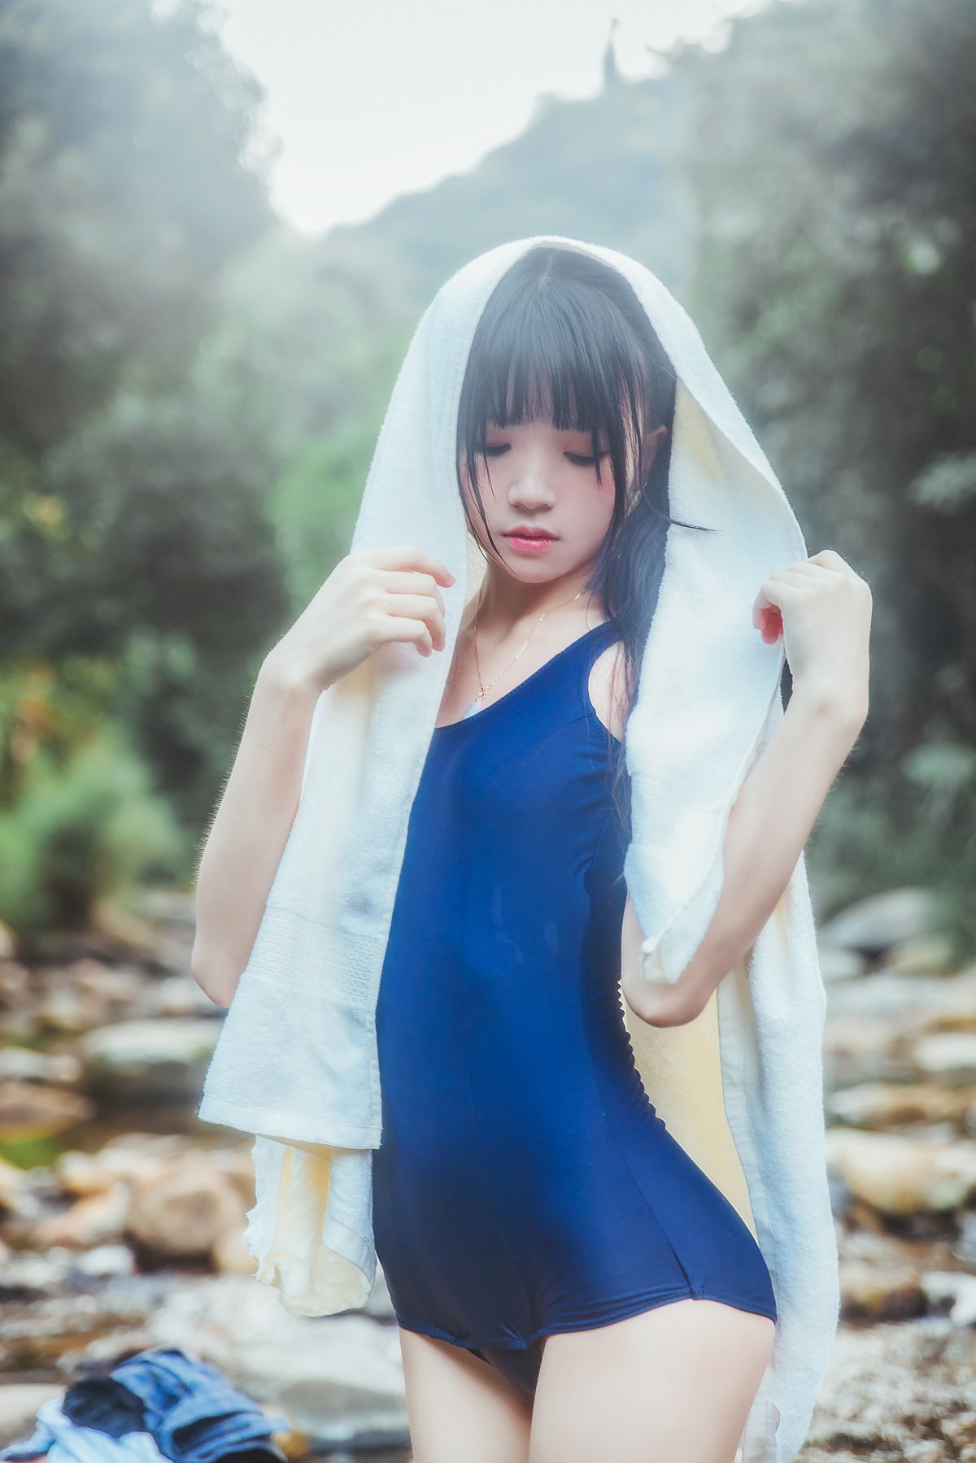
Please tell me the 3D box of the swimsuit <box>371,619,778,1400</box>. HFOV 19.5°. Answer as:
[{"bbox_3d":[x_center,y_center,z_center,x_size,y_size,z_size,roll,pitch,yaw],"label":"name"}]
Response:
[{"bbox_3d":[0.063,0.202,2.070,0.310,0.565,0.240,2,3,37],"label":"swimsuit"}]

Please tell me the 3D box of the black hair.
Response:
[{"bbox_3d":[0.064,-0.140,2.080,0.200,0.430,0.230,1,2,23],"label":"black hair"}]

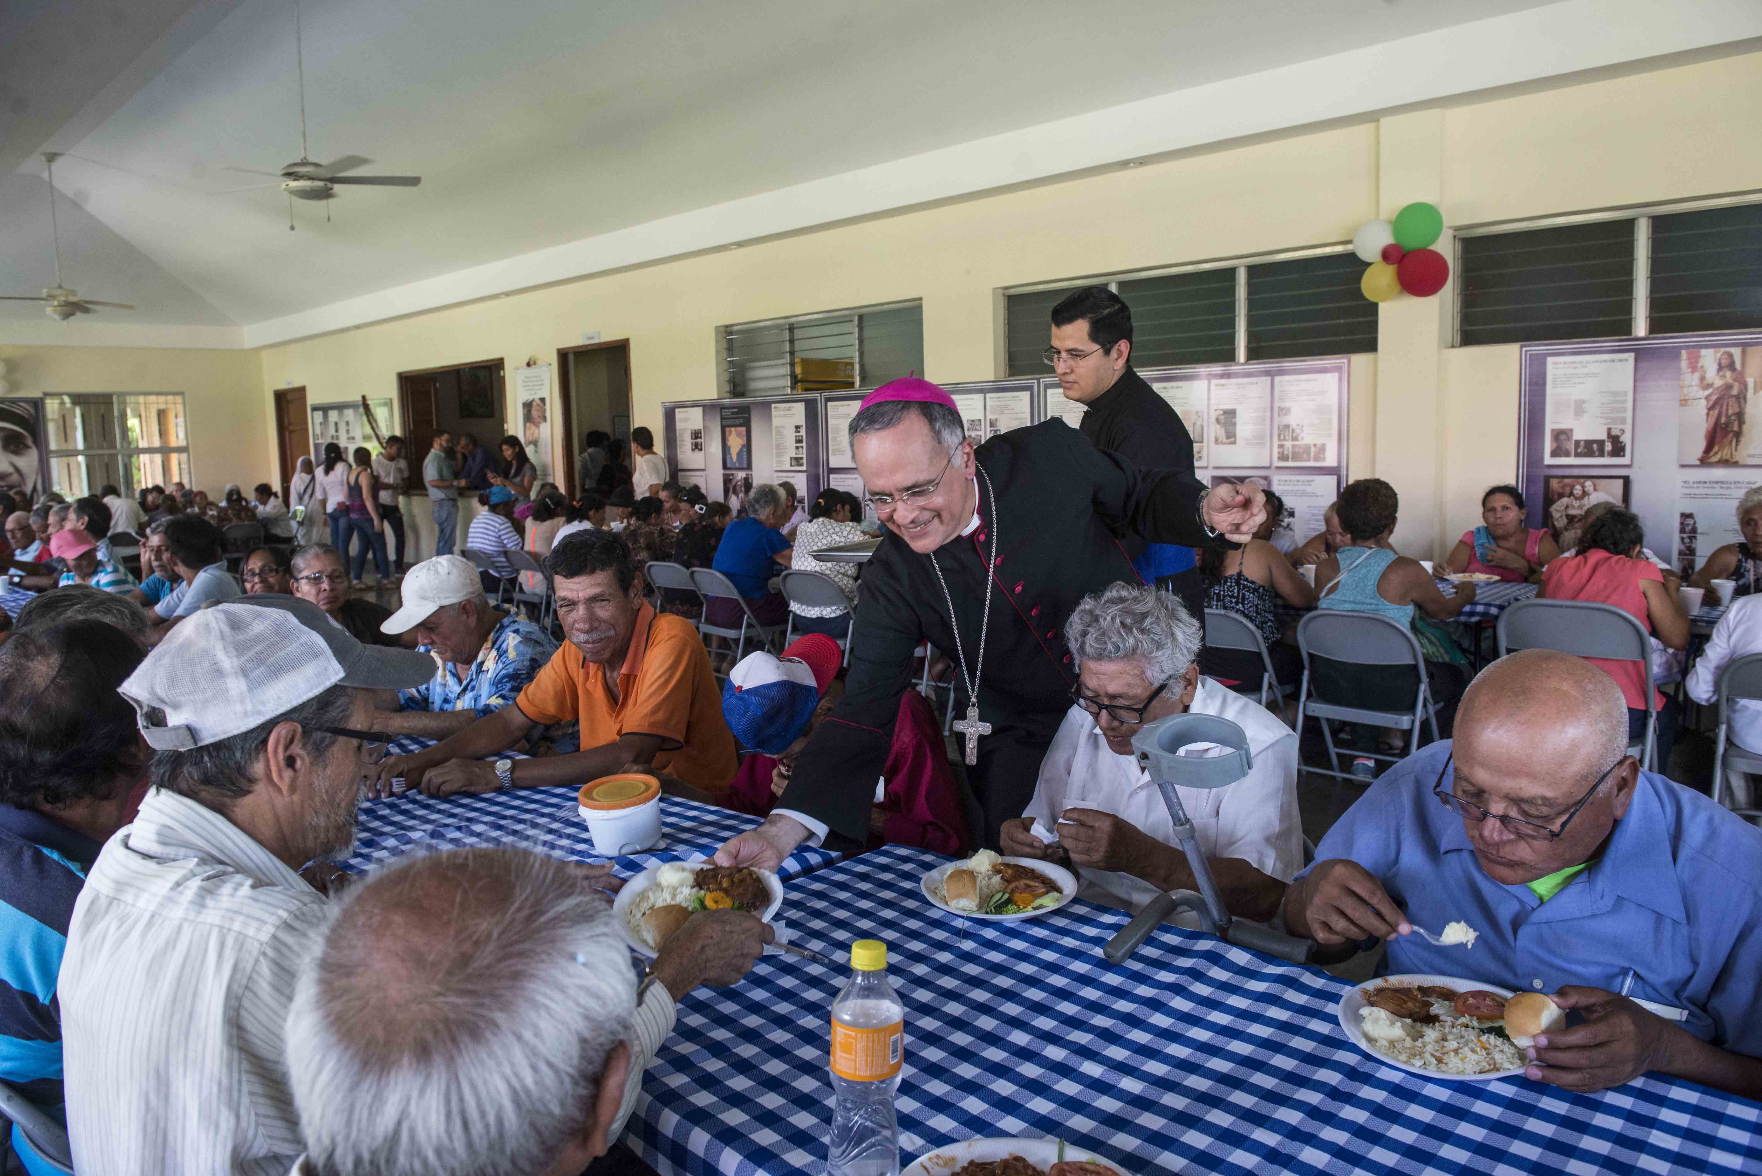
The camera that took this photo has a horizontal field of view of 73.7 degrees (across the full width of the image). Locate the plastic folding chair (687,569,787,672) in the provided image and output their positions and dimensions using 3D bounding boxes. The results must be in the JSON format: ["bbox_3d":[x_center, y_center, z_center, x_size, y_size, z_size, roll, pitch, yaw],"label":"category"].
[{"bbox_3d":[-0.818,0.237,6.761,0.492,0.760,0.457,-8,9,-39],"label":"plastic folding chair"}]

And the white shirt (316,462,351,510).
[{"bbox_3d":[-6.249,-1.162,13.400,0.400,0.560,0.260,-1,7,5],"label":"white shirt"}]

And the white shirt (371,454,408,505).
[{"bbox_3d":[-5.827,-1.283,13.950,0.460,0.620,0.280,-7,9,-37],"label":"white shirt"}]

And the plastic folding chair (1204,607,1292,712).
[{"bbox_3d":[1.395,0.422,4.729,0.492,0.760,0.457,-9,10,-43],"label":"plastic folding chair"}]

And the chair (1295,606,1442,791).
[{"bbox_3d":[1.924,0.428,4.557,0.465,0.760,0.480,4,9,41],"label":"chair"}]

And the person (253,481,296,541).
[{"bbox_3d":[-6.916,-0.596,13.400,0.650,1.200,0.480,-3,7,-15],"label":"person"}]

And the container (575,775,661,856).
[{"bbox_3d":[-0.468,0.397,2.042,0.147,0.105,0.147,-5,7,1],"label":"container"}]

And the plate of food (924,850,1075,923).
[{"bbox_3d":[0.175,0.441,1.744,0.233,0.050,0.233,-2,7,0],"label":"plate of food"}]

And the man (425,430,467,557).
[{"bbox_3d":[-4.635,-0.814,12.500,0.400,1.710,0.480,-5,8,-29],"label":"man"}]

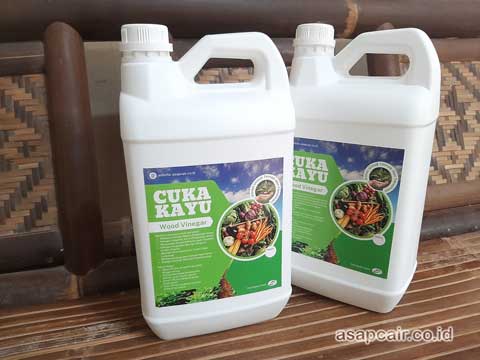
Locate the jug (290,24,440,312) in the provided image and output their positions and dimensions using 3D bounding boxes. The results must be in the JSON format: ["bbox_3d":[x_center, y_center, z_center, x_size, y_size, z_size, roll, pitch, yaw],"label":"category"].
[{"bbox_3d":[0.141,-0.016,0.476,0.176,0.343,0.107,12,23,33],"label":"jug"}]

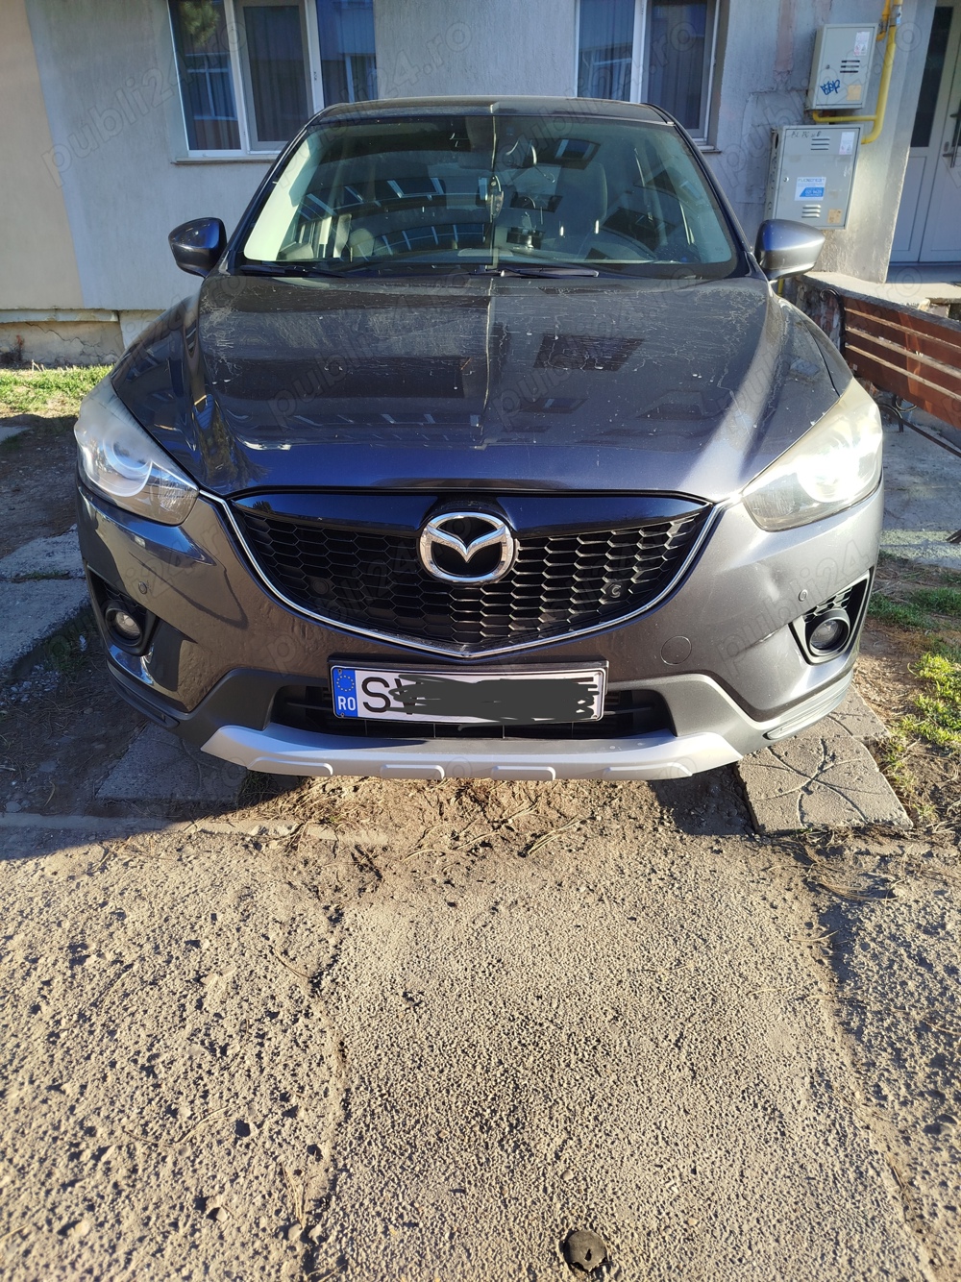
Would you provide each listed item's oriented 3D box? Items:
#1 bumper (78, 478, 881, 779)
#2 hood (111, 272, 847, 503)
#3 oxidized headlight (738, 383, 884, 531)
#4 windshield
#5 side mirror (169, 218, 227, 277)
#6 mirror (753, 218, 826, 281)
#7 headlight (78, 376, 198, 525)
[{"bbox_3d":[-0.016,-0.078,1.892,1.780,0.550,0.570,1,25,2],"label":"bumper"},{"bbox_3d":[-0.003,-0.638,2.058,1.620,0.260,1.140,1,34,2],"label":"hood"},{"bbox_3d":[0.677,-0.391,1.840,0.370,0.250,0.500,1,25,2],"label":"oxidized headlight"},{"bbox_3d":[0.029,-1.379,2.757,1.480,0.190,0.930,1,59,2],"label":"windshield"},{"bbox_3d":[-0.915,-1.271,2.866,0.220,0.175,0.160,1,25,2],"label":"side mirror"},{"bbox_3d":[0.979,-1.239,2.811,0.230,0.180,0.160,1,25,2],"label":"mirror"},{"bbox_3d":[-0.702,-0.411,1.881,0.370,0.250,0.500,1,25,2],"label":"headlight"}]

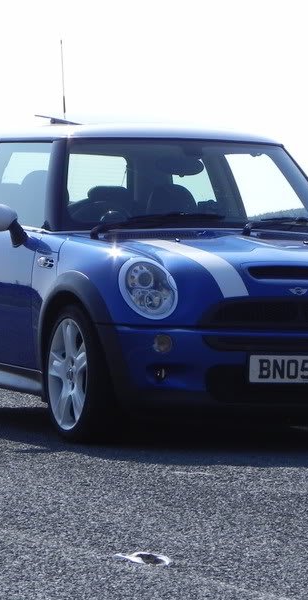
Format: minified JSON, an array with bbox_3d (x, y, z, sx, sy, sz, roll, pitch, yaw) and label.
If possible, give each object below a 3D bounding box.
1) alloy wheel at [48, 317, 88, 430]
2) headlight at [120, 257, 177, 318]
[{"bbox_3d":[-0.273,0.312,14.038,0.200,0.475,0.475,1,1,-22],"label":"alloy wheel"},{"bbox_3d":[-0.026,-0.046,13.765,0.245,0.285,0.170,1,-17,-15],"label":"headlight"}]

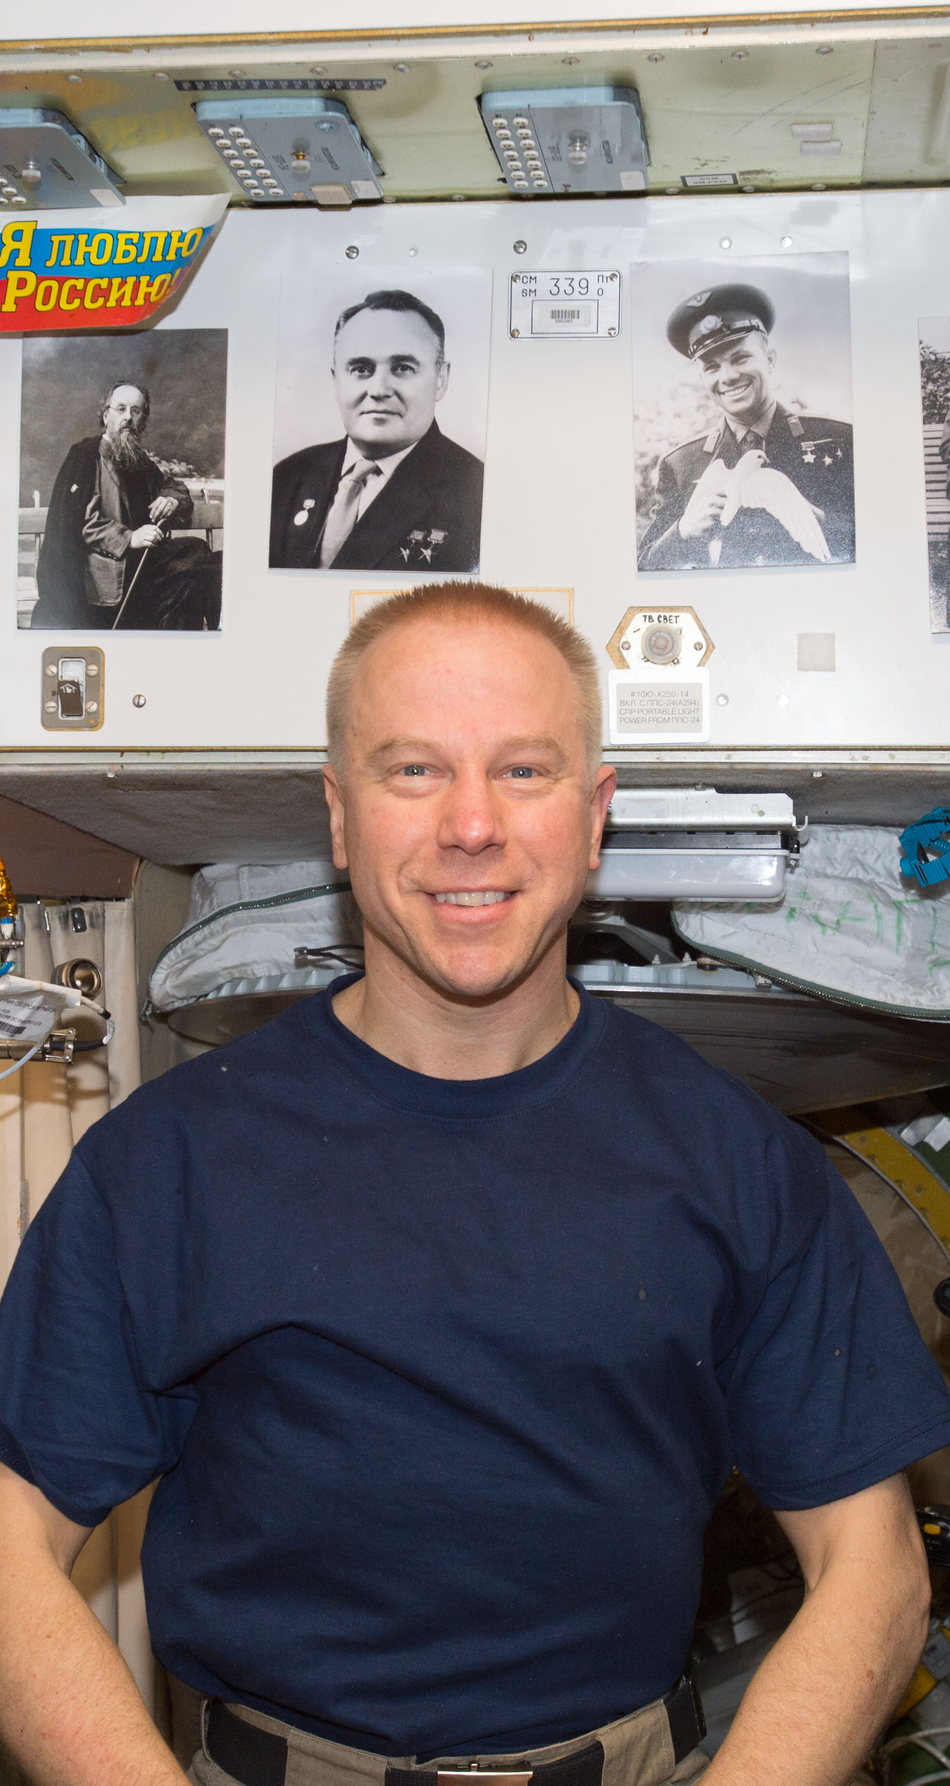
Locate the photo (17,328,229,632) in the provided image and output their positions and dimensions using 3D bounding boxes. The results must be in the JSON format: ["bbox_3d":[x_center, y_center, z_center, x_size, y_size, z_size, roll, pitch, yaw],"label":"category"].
[{"bbox_3d":[-0.274,-0.321,1.269,0.162,0.234,0.004,1,-1,4],"label":"photo"}]

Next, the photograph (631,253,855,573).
[{"bbox_3d":[0.202,-0.361,1.233,0.163,0.235,0.004,-1,-1,4],"label":"photograph"}]

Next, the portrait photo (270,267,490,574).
[{"bbox_3d":[-0.072,-0.364,1.254,0.164,0.236,0.004,2,-1,4],"label":"portrait photo"}]

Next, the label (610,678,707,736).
[{"bbox_3d":[0.139,-0.140,1.237,0.074,0.049,0.003,0,-1,4],"label":"label"}]

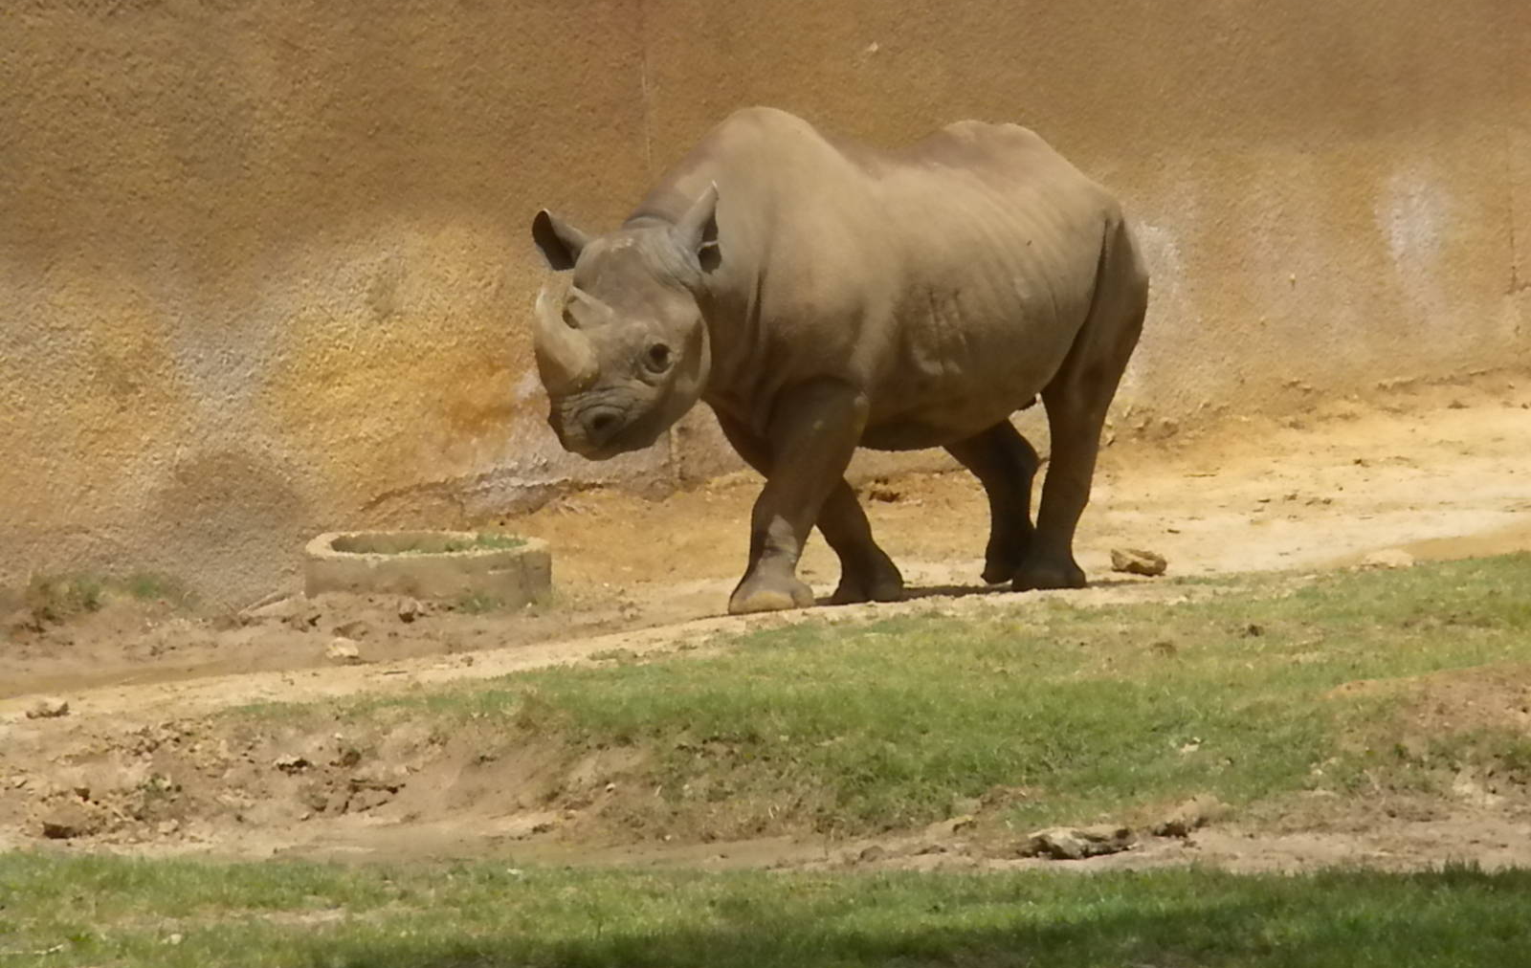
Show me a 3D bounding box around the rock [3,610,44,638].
[{"bbox_3d":[-2.146,0.405,33.300,0.118,0.081,0.088,-2,6,0],"label":"rock"}]

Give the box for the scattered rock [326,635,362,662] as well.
[{"bbox_3d":[-1.184,0.462,32.300,0.101,0.069,0.076,-2,6,0],"label":"scattered rock"}]

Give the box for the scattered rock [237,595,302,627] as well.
[{"bbox_3d":[-1.444,0.369,33.500,0.188,0.086,0.141,-2,6,0],"label":"scattered rock"}]

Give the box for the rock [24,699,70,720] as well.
[{"bbox_3d":[-1.957,0.612,31.300,0.120,0.050,0.090,-2,6,0],"label":"rock"}]

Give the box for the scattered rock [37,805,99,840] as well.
[{"bbox_3d":[-1.795,0.871,29.600,0.151,0.082,0.113,-2,6,0],"label":"scattered rock"}]

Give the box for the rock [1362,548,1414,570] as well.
[{"bbox_3d":[1.803,0.216,33.300,0.152,0.055,0.114,-2,6,0],"label":"rock"}]

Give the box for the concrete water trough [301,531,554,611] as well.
[{"bbox_3d":[-0.989,0.252,33.600,0.720,0.160,0.720,-2,6,0],"label":"concrete water trough"}]

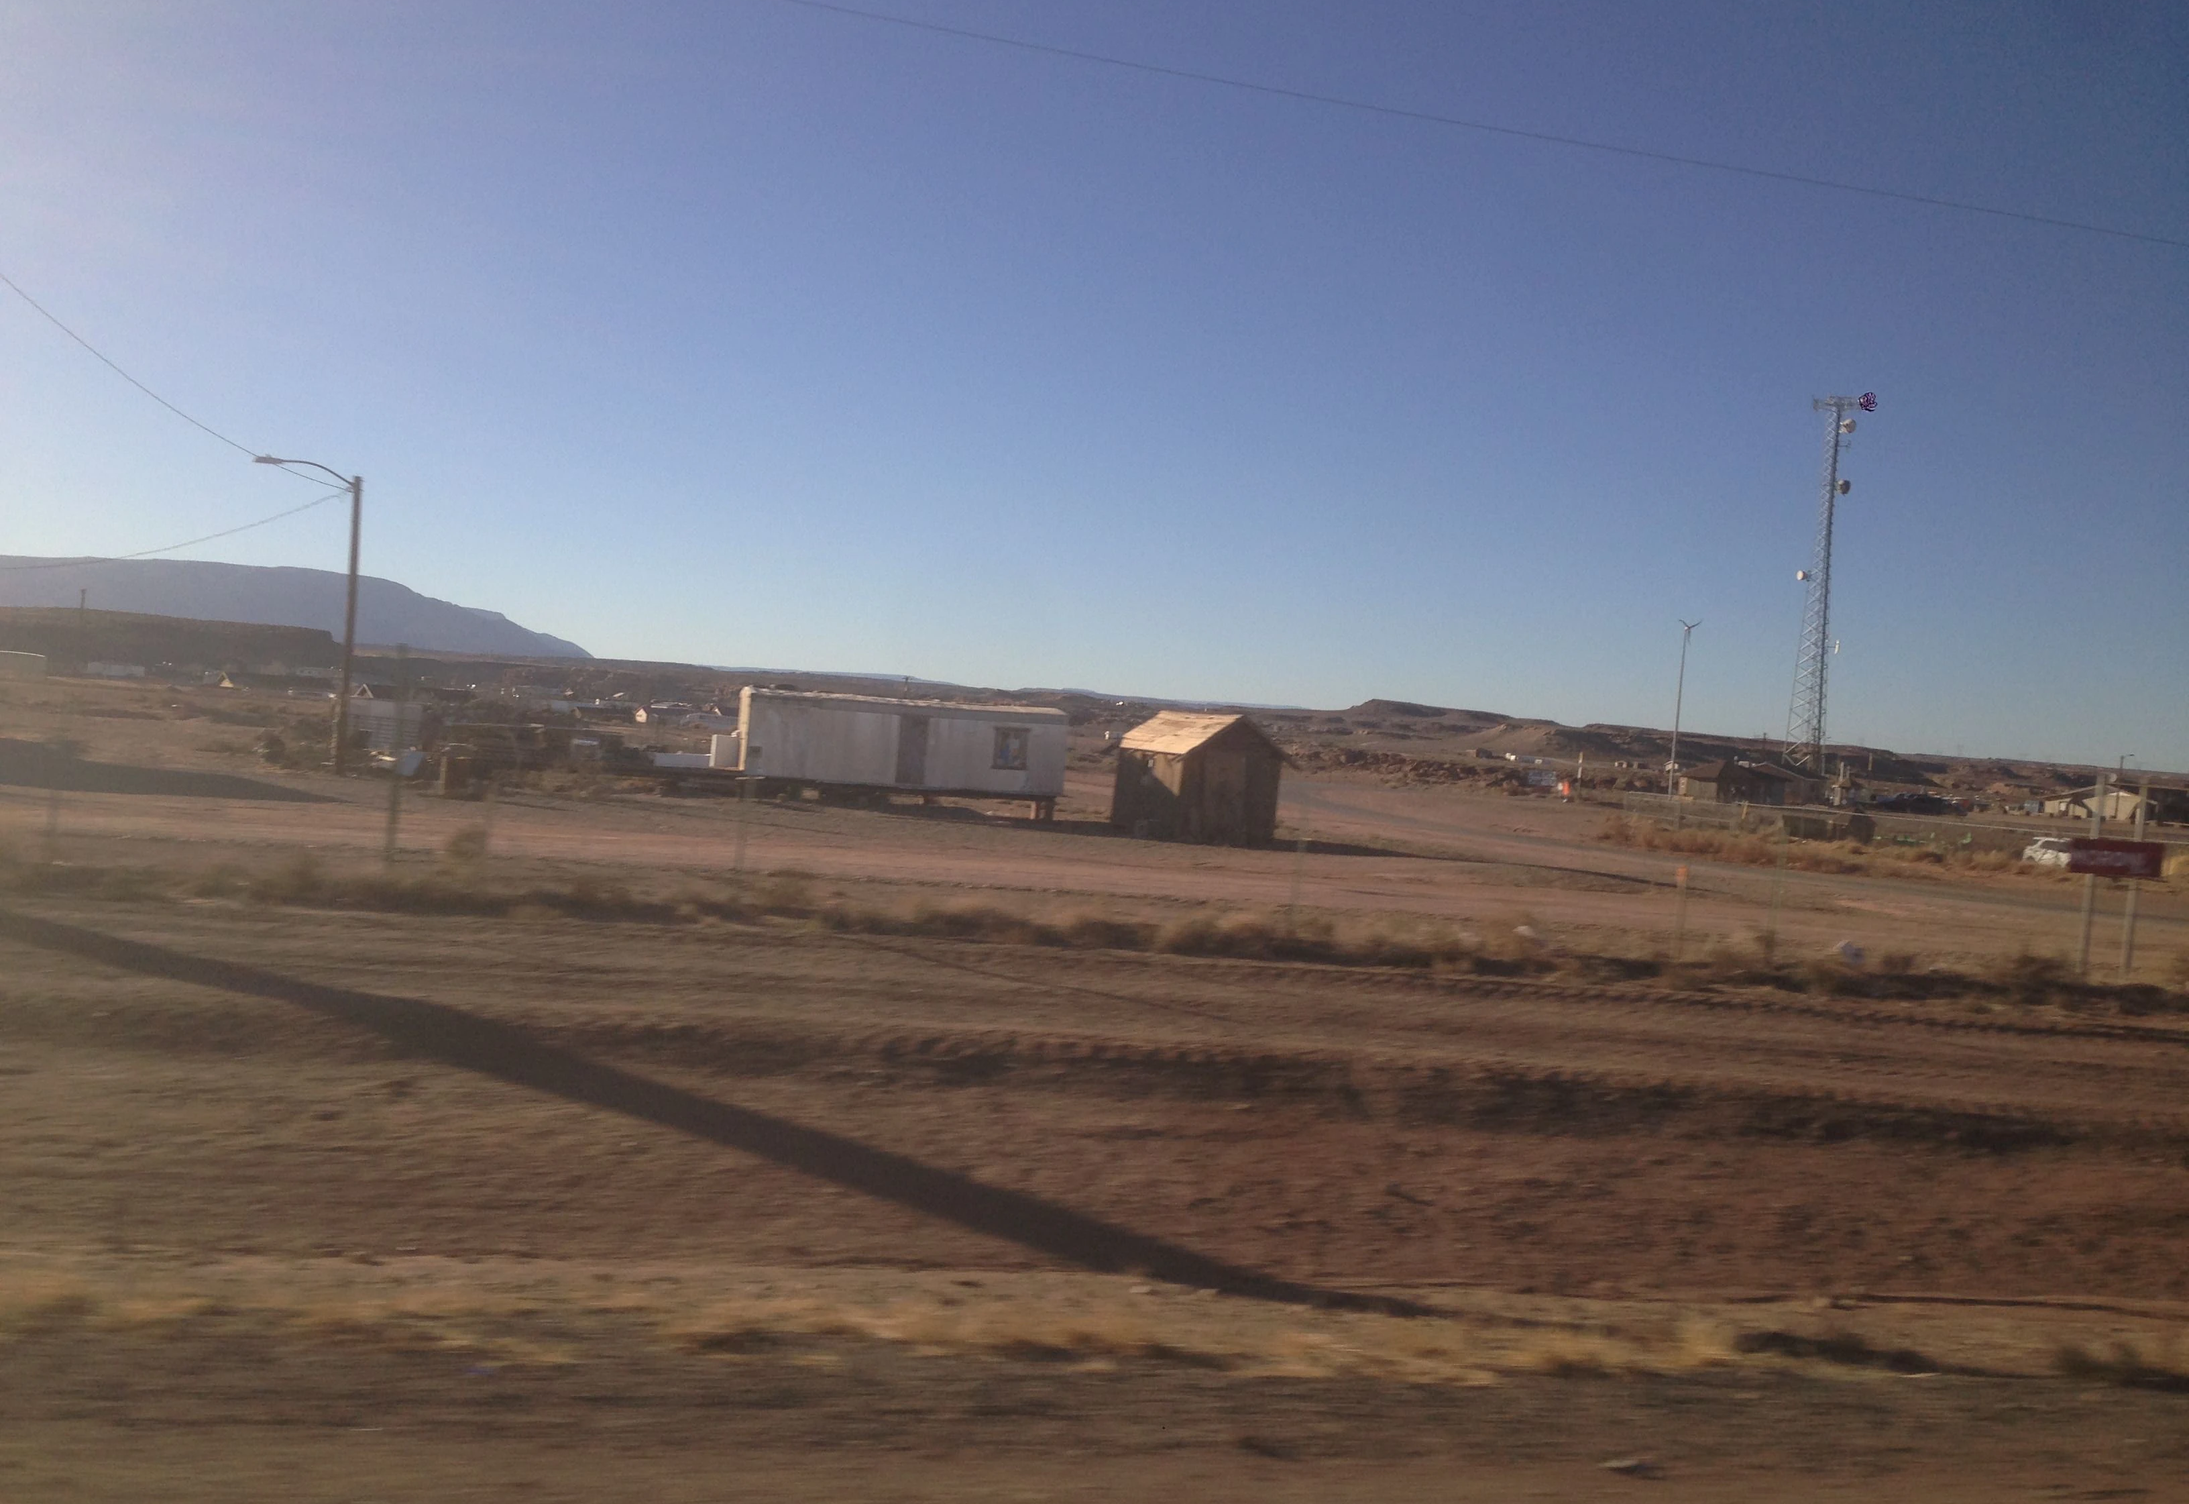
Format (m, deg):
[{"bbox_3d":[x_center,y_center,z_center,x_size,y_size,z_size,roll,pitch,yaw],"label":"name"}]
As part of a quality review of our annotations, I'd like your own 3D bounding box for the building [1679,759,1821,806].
[{"bbox_3d":[61.916,2.906,197.000,11.000,4.000,7.200,4,1,-11],"label":"building"}]

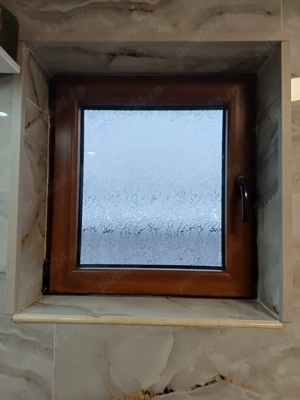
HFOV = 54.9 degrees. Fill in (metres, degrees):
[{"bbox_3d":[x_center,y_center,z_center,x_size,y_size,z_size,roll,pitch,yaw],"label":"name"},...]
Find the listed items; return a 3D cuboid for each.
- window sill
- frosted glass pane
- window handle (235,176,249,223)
[{"bbox_3d":[-0.007,0.315,0.829,0.688,0.020,0.193,1,-2,2],"label":"window sill"},{"bbox_3d":[0.005,-0.041,0.940,0.460,0.512,0.024,1,-2,2],"label":"frosted glass pane"},{"bbox_3d":[0.283,-0.002,0.881,0.033,0.141,0.055,1,-2,2],"label":"window handle"}]

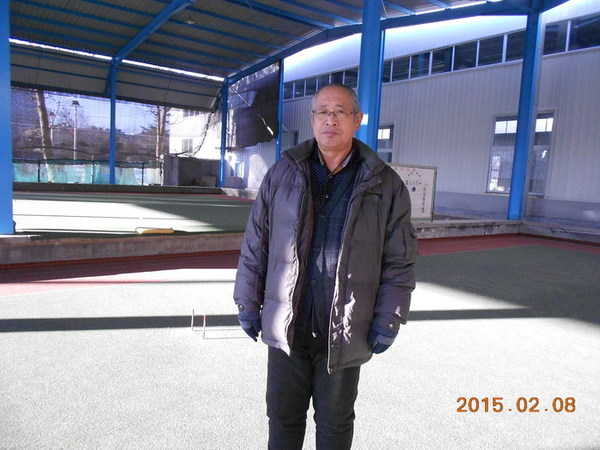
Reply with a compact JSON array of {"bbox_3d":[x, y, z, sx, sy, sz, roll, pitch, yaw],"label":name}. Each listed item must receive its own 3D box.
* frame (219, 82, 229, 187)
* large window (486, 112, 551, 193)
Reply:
[{"bbox_3d":[-4.877,-5.803,28.924,0.250,6.680,0.300,-2,8,-37],"label":"frame"},{"bbox_3d":[8.758,-2.822,18.051,0.120,3.204,2.394,-2,8,-37],"label":"large window"}]

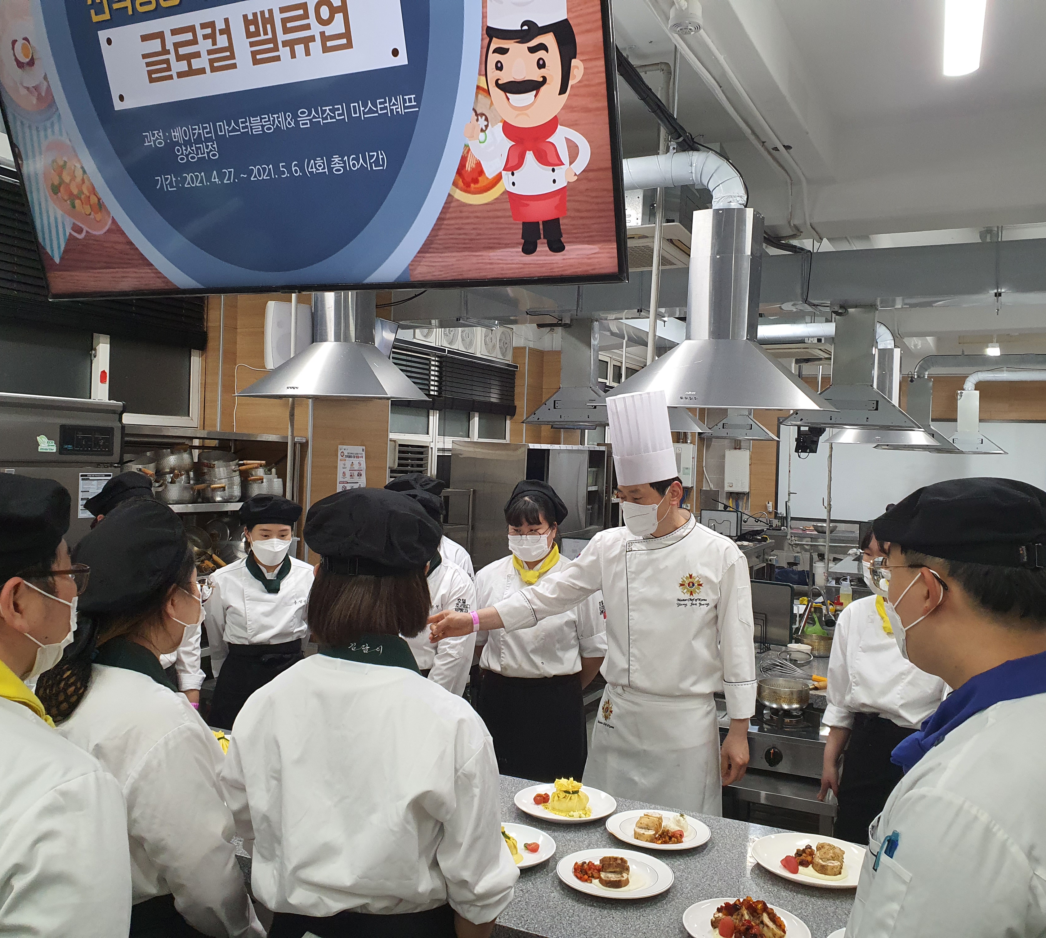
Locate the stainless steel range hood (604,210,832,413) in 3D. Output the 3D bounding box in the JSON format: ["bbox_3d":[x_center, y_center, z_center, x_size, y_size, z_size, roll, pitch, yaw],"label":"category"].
[{"bbox_3d":[0.747,-0.612,3.659,0.900,0.770,0.390,3,1,28],"label":"stainless steel range hood"}]

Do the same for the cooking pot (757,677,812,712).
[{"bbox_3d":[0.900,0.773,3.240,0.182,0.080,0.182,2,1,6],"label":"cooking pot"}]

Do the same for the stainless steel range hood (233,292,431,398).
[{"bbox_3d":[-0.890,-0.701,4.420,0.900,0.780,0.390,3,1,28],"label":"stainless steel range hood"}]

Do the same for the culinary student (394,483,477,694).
[{"bbox_3d":[-0.389,0.853,3.180,0.520,1.610,0.400,3,1,43],"label":"culinary student"}]

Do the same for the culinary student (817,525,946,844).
[{"bbox_3d":[1.088,0.916,2.750,0.500,1.610,0.340,3,1,29],"label":"culinary student"}]

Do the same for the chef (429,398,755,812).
[{"bbox_3d":[0.223,0.729,2.660,0.820,1.920,0.580,2,1,16],"label":"chef"}]

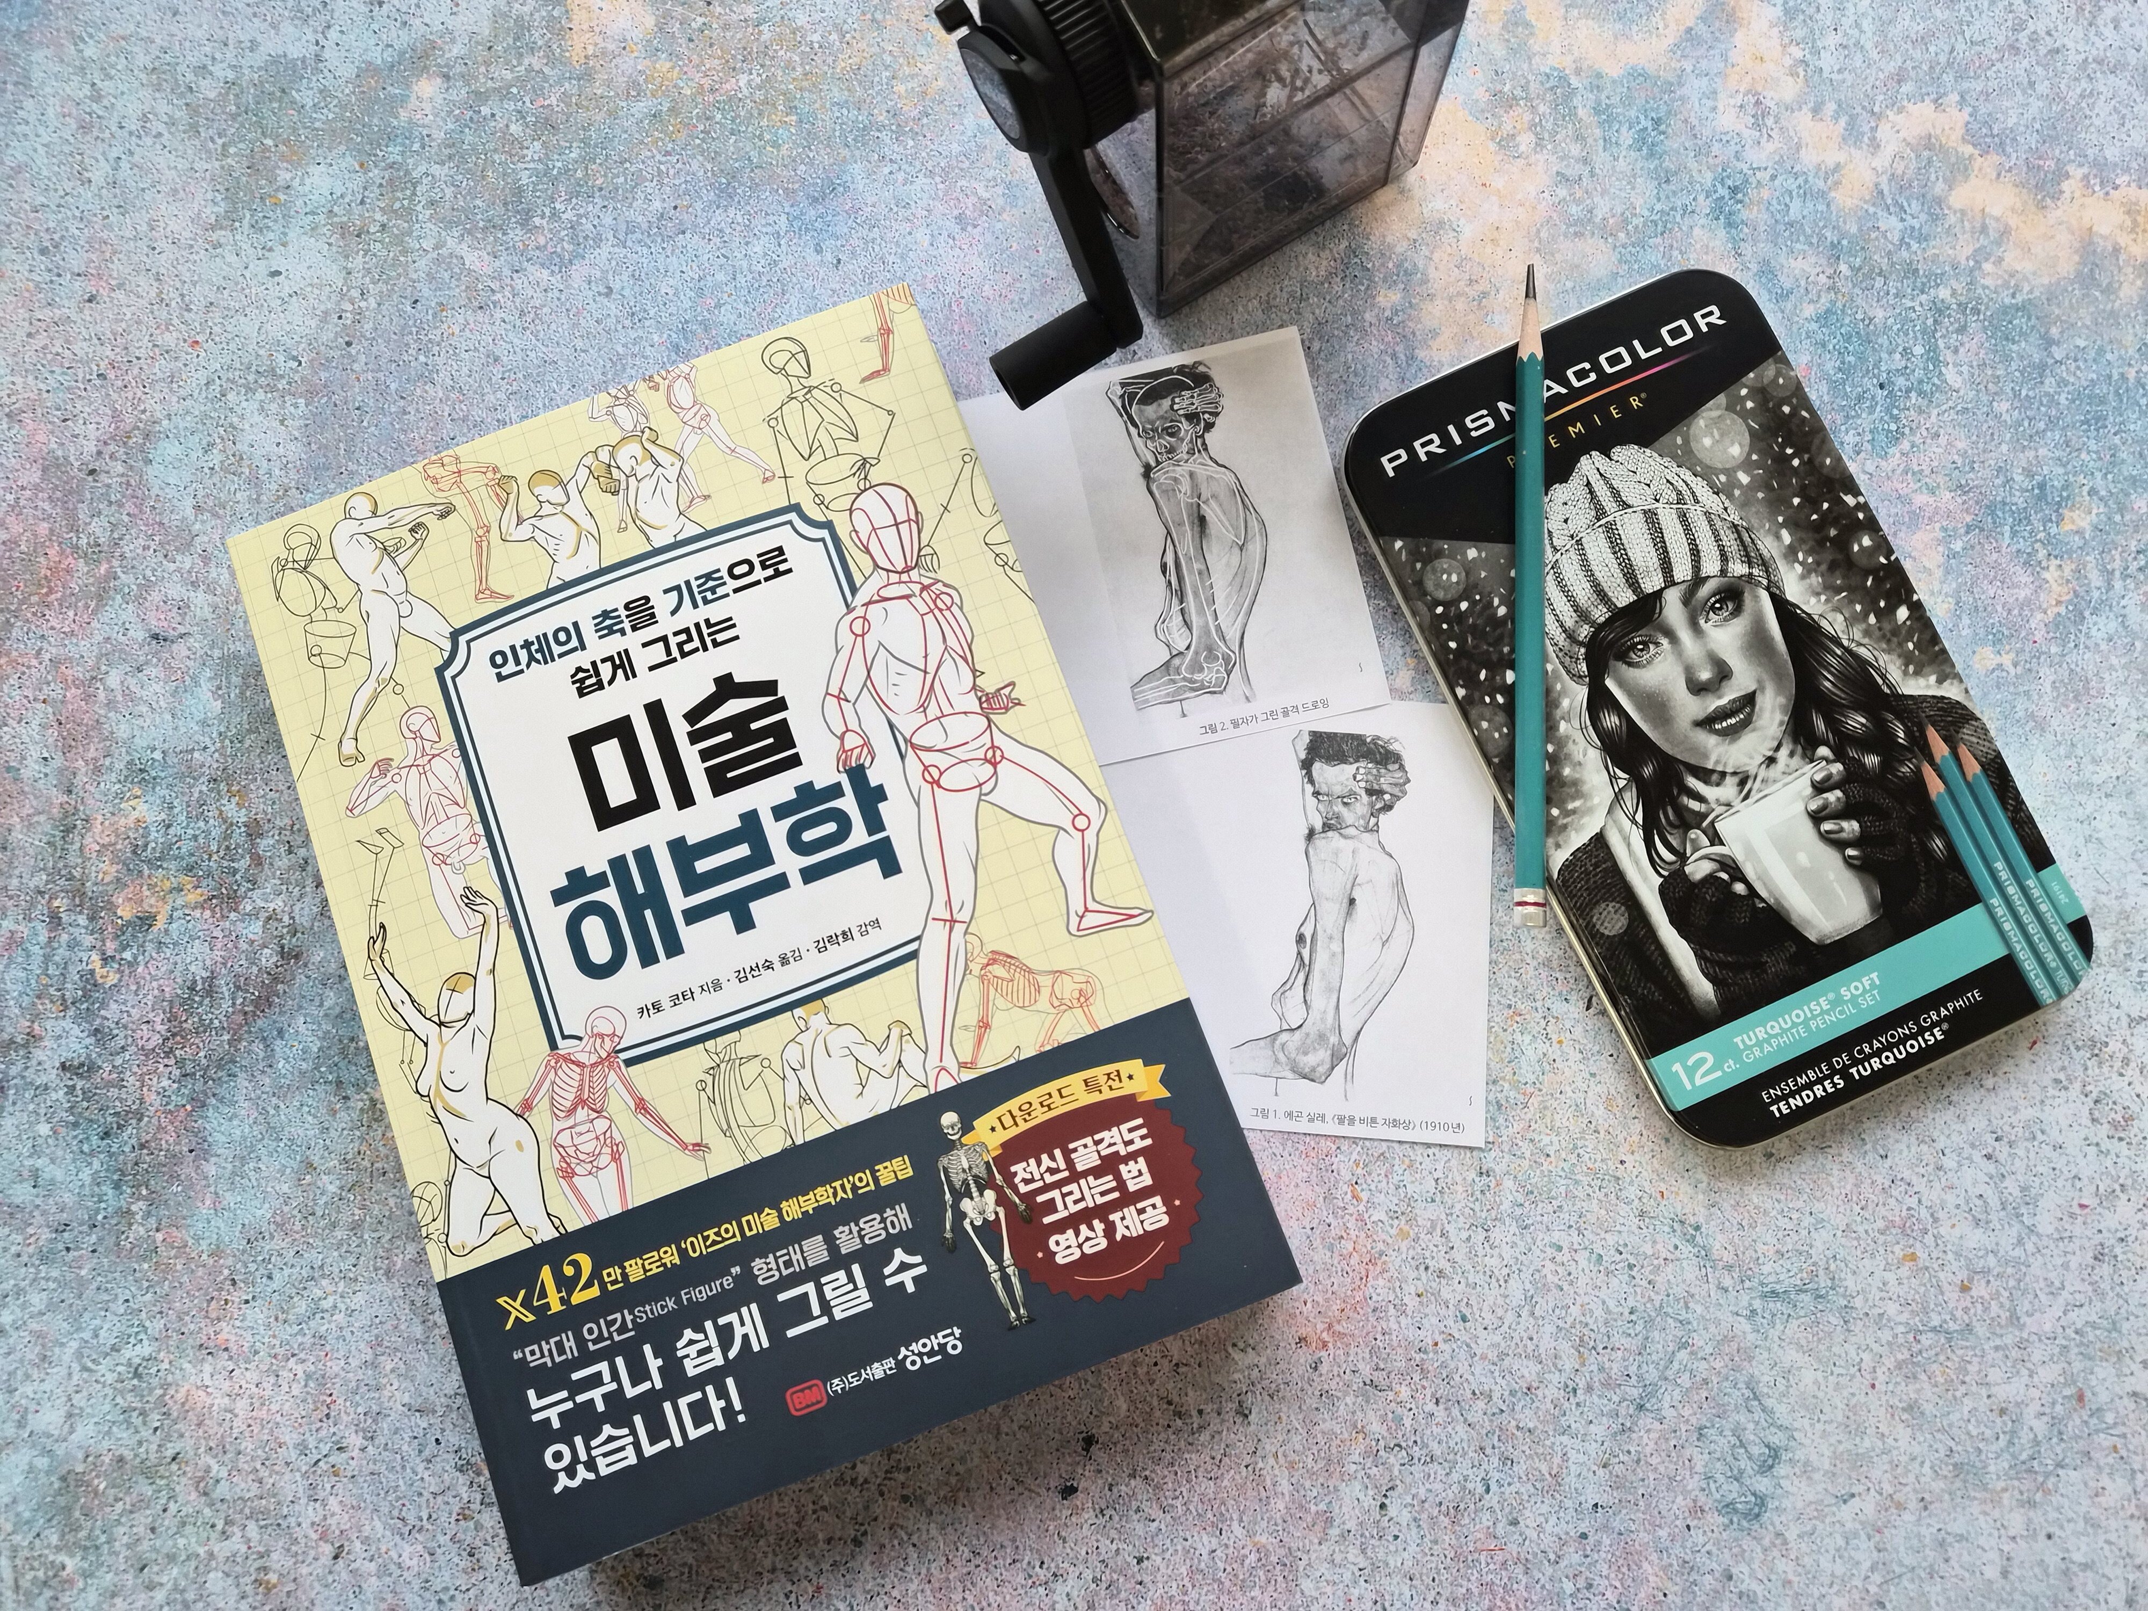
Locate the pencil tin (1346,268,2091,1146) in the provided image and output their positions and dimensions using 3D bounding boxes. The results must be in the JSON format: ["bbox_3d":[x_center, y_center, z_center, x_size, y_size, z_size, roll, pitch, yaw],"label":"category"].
[{"bbox_3d":[0.151,-0.027,0.343,0.106,0.015,0.193,-24,80,-1],"label":"pencil tin"}]

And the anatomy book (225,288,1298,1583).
[{"bbox_3d":[-0.080,0.021,0.344,0.182,0.022,0.257,-21,80,-1],"label":"anatomy book"}]

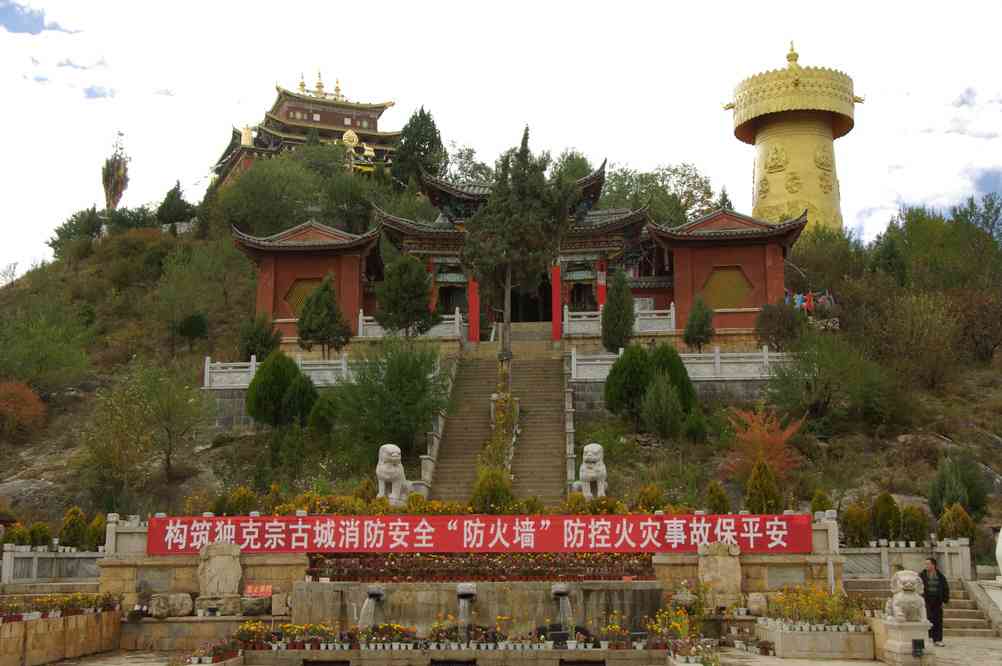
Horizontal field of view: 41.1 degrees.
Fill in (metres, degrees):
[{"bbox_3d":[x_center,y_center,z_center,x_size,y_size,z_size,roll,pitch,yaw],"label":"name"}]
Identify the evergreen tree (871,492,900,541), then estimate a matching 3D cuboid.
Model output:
[{"bbox_3d":[9.573,4.691,33.318,0.774,1.410,0.735,0,-10,0],"label":"evergreen tree"}]

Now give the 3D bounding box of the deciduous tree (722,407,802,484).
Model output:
[{"bbox_3d":[7.347,3.189,37.500,2.250,2.250,2.100,-1,-10,3],"label":"deciduous tree"}]

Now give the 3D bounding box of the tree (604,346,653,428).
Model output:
[{"bbox_3d":[4.173,1.781,44.025,1.649,2.825,1.649,0,-10,0],"label":"tree"}]

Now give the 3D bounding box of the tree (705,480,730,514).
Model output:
[{"bbox_3d":[5.110,4.024,31.500,0.680,1.120,0.680,-1,-10,3],"label":"tree"}]

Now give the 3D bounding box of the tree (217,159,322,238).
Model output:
[{"bbox_3d":[-13.413,-7.759,77.000,6.000,5.004,6.000,1,-10,-10],"label":"tree"}]

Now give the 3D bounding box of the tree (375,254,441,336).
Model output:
[{"bbox_3d":[-3.039,-1.091,43.755,2.196,3.039,2.087,0,-10,0],"label":"tree"}]

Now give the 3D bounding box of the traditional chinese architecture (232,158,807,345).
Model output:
[{"bbox_3d":[0.807,-3.038,51.000,20.700,7.300,8.000,-1,-10,6],"label":"traditional chinese architecture"}]

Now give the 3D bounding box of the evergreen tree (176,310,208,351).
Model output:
[{"bbox_3d":[-11.098,-0.092,48.123,1.154,1.463,1.096,0,-10,0],"label":"evergreen tree"}]

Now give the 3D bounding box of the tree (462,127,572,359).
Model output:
[{"bbox_3d":[0.576,-3.020,46.600,3.841,8.596,3.841,0,-10,1],"label":"tree"}]

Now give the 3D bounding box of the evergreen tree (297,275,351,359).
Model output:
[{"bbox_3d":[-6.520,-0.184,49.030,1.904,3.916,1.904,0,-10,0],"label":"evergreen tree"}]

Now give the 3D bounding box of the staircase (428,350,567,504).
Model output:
[{"bbox_3d":[0.196,2.754,43.252,4.100,6.100,10.700,-1,-10,3],"label":"staircase"}]

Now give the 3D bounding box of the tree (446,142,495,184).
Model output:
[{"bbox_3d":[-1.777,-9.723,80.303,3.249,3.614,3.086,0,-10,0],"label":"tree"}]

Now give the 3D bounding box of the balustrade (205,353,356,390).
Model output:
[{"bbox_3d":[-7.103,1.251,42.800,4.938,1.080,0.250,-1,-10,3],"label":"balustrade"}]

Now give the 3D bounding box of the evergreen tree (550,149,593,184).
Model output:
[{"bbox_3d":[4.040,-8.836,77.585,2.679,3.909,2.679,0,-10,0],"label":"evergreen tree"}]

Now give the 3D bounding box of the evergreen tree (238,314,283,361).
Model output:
[{"bbox_3d":[-8.073,0.319,44.800,1.477,1.905,1.477,1,-10,-10],"label":"evergreen tree"}]

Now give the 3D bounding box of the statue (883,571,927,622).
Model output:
[{"bbox_3d":[6.320,4.107,20.804,0.600,0.810,0.680,-1,-10,5],"label":"statue"}]

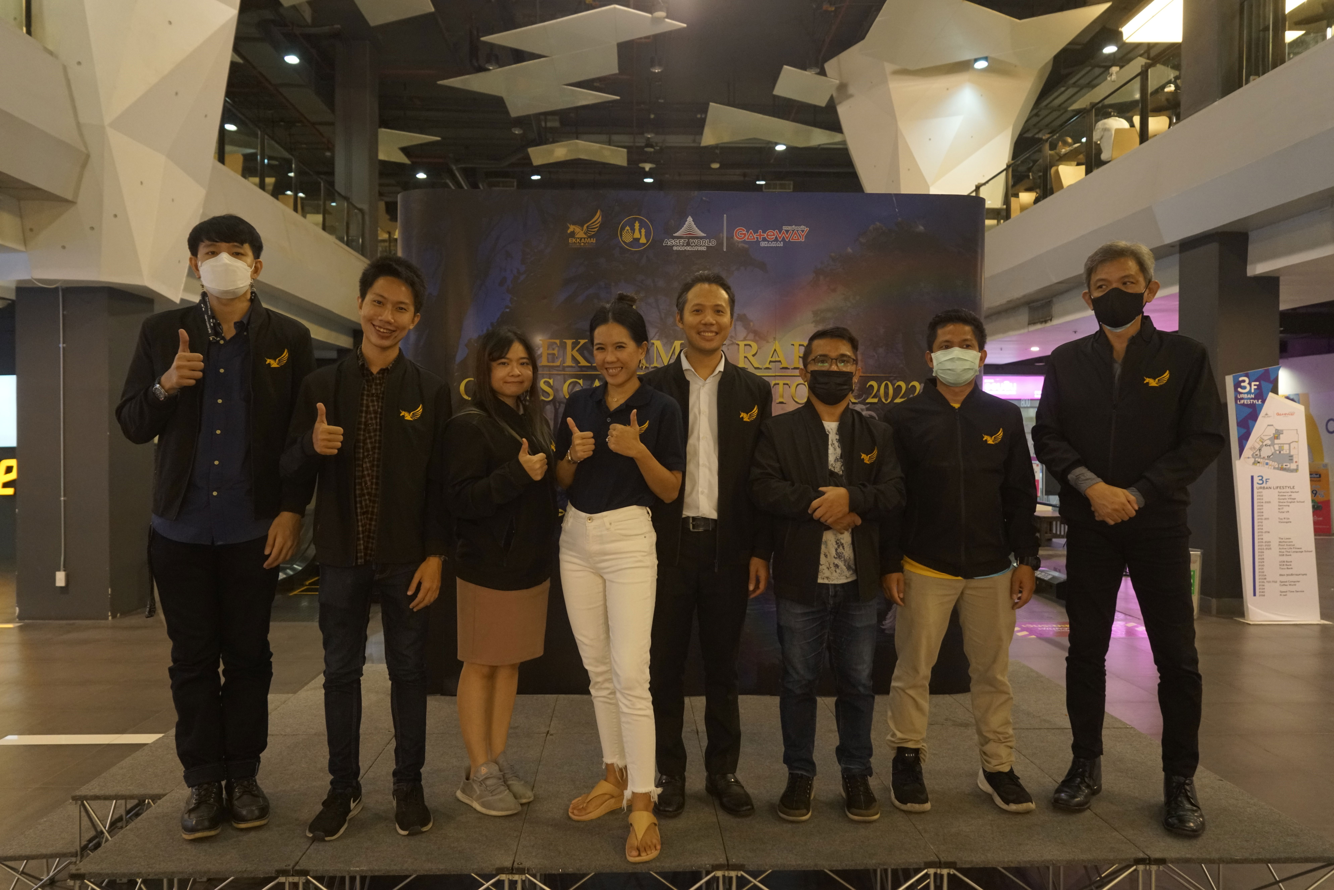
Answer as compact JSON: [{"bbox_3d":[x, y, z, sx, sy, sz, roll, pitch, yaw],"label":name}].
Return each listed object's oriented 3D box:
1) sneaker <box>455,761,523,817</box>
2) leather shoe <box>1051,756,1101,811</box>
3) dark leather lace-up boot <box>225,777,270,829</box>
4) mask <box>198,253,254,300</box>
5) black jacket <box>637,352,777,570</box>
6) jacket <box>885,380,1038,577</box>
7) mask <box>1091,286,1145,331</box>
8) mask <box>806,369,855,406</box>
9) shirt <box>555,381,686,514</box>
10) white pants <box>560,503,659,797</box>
[{"bbox_3d":[-0.565,1.079,2.945,0.255,0.125,0.100,1,1,43],"label":"sneaker"},{"bbox_3d":[1.371,1.097,3.096,0.108,0.140,0.290,1,1,34],"label":"leather shoe"},{"bbox_3d":[-1.327,1.081,2.925,0.110,0.145,0.300,0,1,-32],"label":"dark leather lace-up boot"},{"bbox_3d":[-1.321,-0.506,2.777,0.150,0.140,0.090,0,1,-26],"label":"mask"},{"bbox_3d":[0.123,0.056,2.993,0.460,0.670,0.270,0,1,1],"label":"black jacket"},{"bbox_3d":[0.968,0.109,3.072,0.485,0.645,0.300,0,1,12],"label":"jacket"},{"bbox_3d":[1.402,-0.422,2.878,0.148,0.135,0.090,-6,1,28],"label":"mask"},{"bbox_3d":[0.520,-0.183,2.926,0.148,0.115,0.085,0,1,4],"label":"mask"},{"bbox_3d":[-0.142,0.015,2.833,0.400,0.450,0.260,1,1,14],"label":"shirt"},{"bbox_3d":[-0.177,0.622,2.849,0.310,0.870,0.310,0,1,18],"label":"white pants"}]

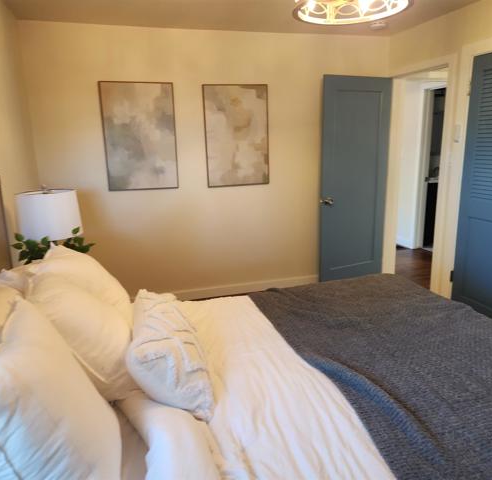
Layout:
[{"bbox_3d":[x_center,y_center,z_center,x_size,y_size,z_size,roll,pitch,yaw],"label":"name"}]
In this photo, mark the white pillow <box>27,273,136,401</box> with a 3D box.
[{"bbox_3d":[-0.598,0.293,1.644,0.180,0.480,0.510,-36,20,-6],"label":"white pillow"}]

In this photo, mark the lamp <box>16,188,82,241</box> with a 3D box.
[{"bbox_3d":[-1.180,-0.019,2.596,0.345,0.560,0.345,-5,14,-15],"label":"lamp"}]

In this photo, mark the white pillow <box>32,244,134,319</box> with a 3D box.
[{"bbox_3d":[-0.763,0.250,1.905,0.190,0.500,0.600,-34,20,-6],"label":"white pillow"}]

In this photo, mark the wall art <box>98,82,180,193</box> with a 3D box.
[{"bbox_3d":[-0.913,-0.891,3.698,0.610,0.907,0.030,-5,14,-15],"label":"wall art"}]

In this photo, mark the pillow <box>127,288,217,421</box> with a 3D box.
[{"bbox_3d":[-0.293,0.395,1.533,0.180,0.360,0.510,-40,21,2],"label":"pillow"}]

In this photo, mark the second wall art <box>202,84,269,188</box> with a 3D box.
[{"bbox_3d":[-0.077,-0.956,3.931,0.602,0.911,0.030,-5,14,-15],"label":"second wall art"}]

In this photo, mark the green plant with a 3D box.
[{"bbox_3d":[-1.103,0.103,2.508,0.360,0.340,0.420,-5,14,-15],"label":"green plant"}]

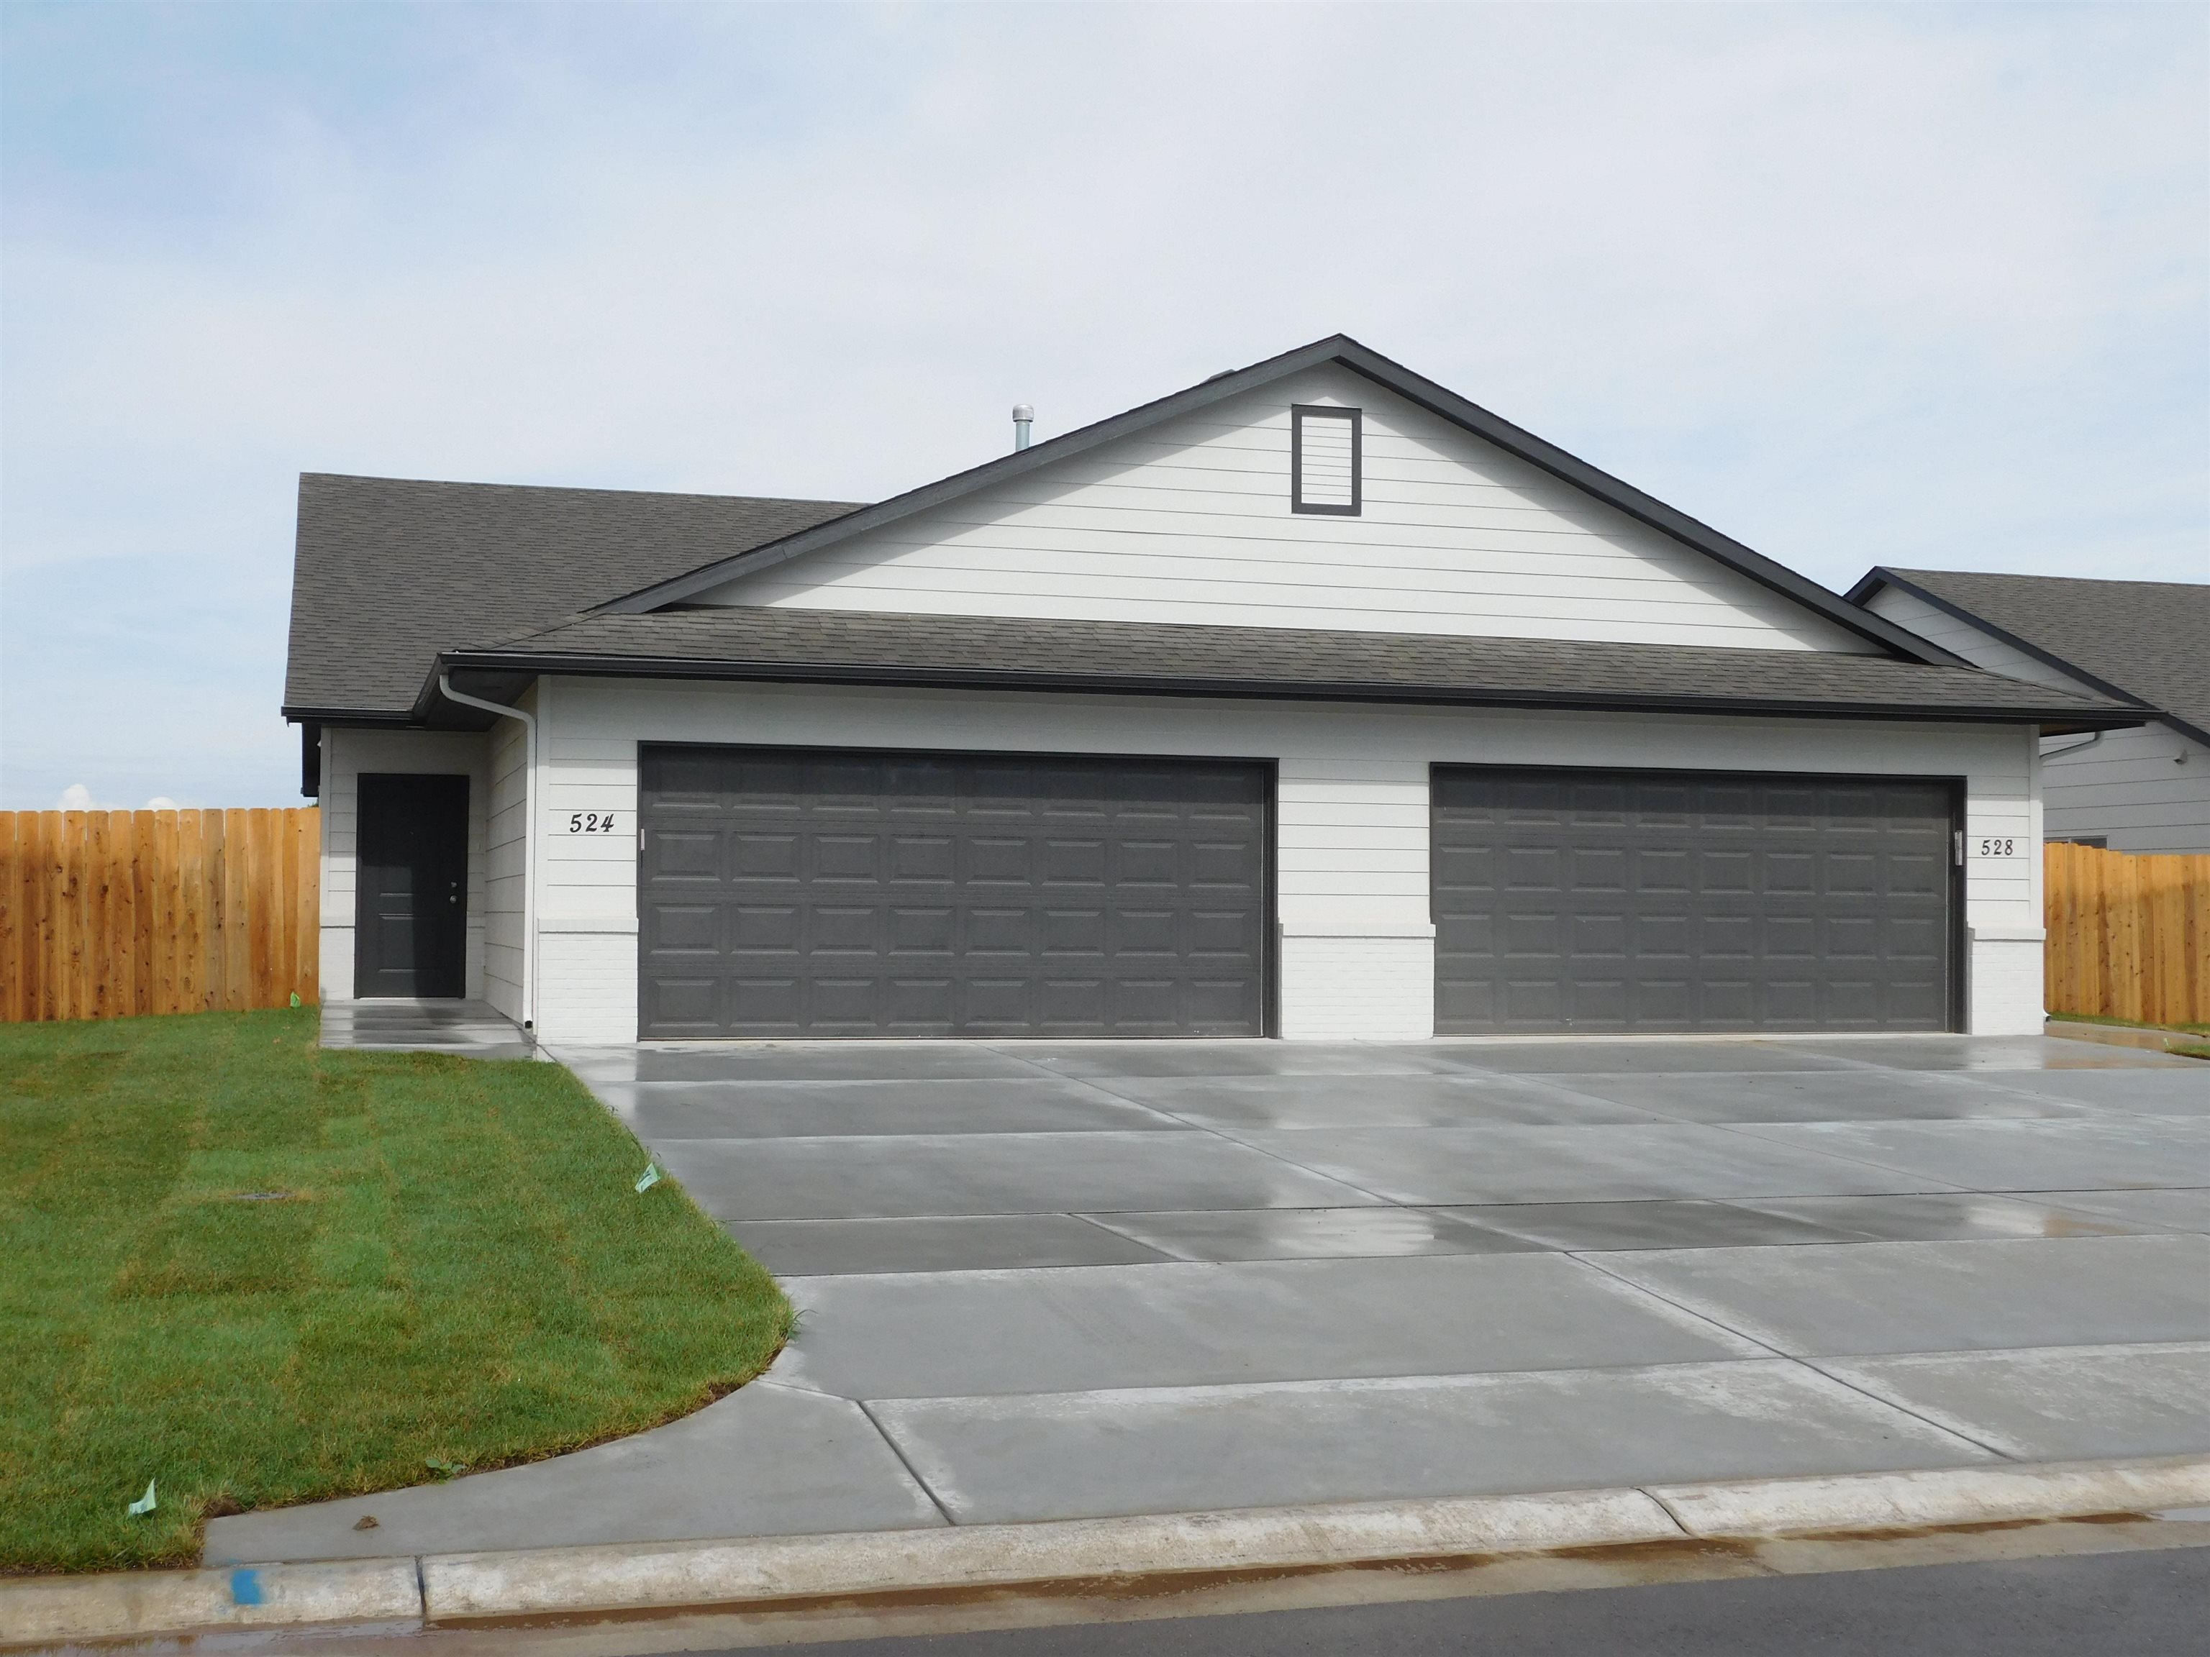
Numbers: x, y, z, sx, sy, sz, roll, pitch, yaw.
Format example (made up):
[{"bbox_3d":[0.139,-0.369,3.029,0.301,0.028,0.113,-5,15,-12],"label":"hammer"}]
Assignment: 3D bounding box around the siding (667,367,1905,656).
[{"bbox_3d":[1.822,-2.692,20.638,10.120,2.210,0.200,1,-3,-17],"label":"siding"}]

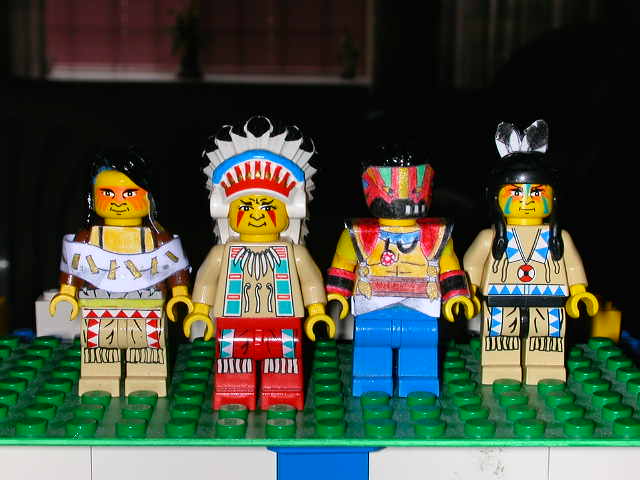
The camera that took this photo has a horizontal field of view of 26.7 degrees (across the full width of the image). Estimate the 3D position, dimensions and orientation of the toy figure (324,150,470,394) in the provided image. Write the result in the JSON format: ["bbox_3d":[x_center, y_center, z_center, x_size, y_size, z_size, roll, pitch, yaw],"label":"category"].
[{"bbox_3d":[0.014,0.005,0.237,0.025,0.044,0.015,0,9,-1],"label":"toy figure"}]

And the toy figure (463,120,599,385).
[{"bbox_3d":[0.038,0.002,0.245,0.025,0.048,0.015,0,9,-1],"label":"toy figure"}]

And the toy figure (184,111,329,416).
[{"bbox_3d":[-0.010,0.004,0.229,0.025,0.049,0.017,0,9,-1],"label":"toy figure"}]

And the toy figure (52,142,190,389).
[{"bbox_3d":[-0.034,0.006,0.236,0.025,0.043,0.015,0,9,-1],"label":"toy figure"}]

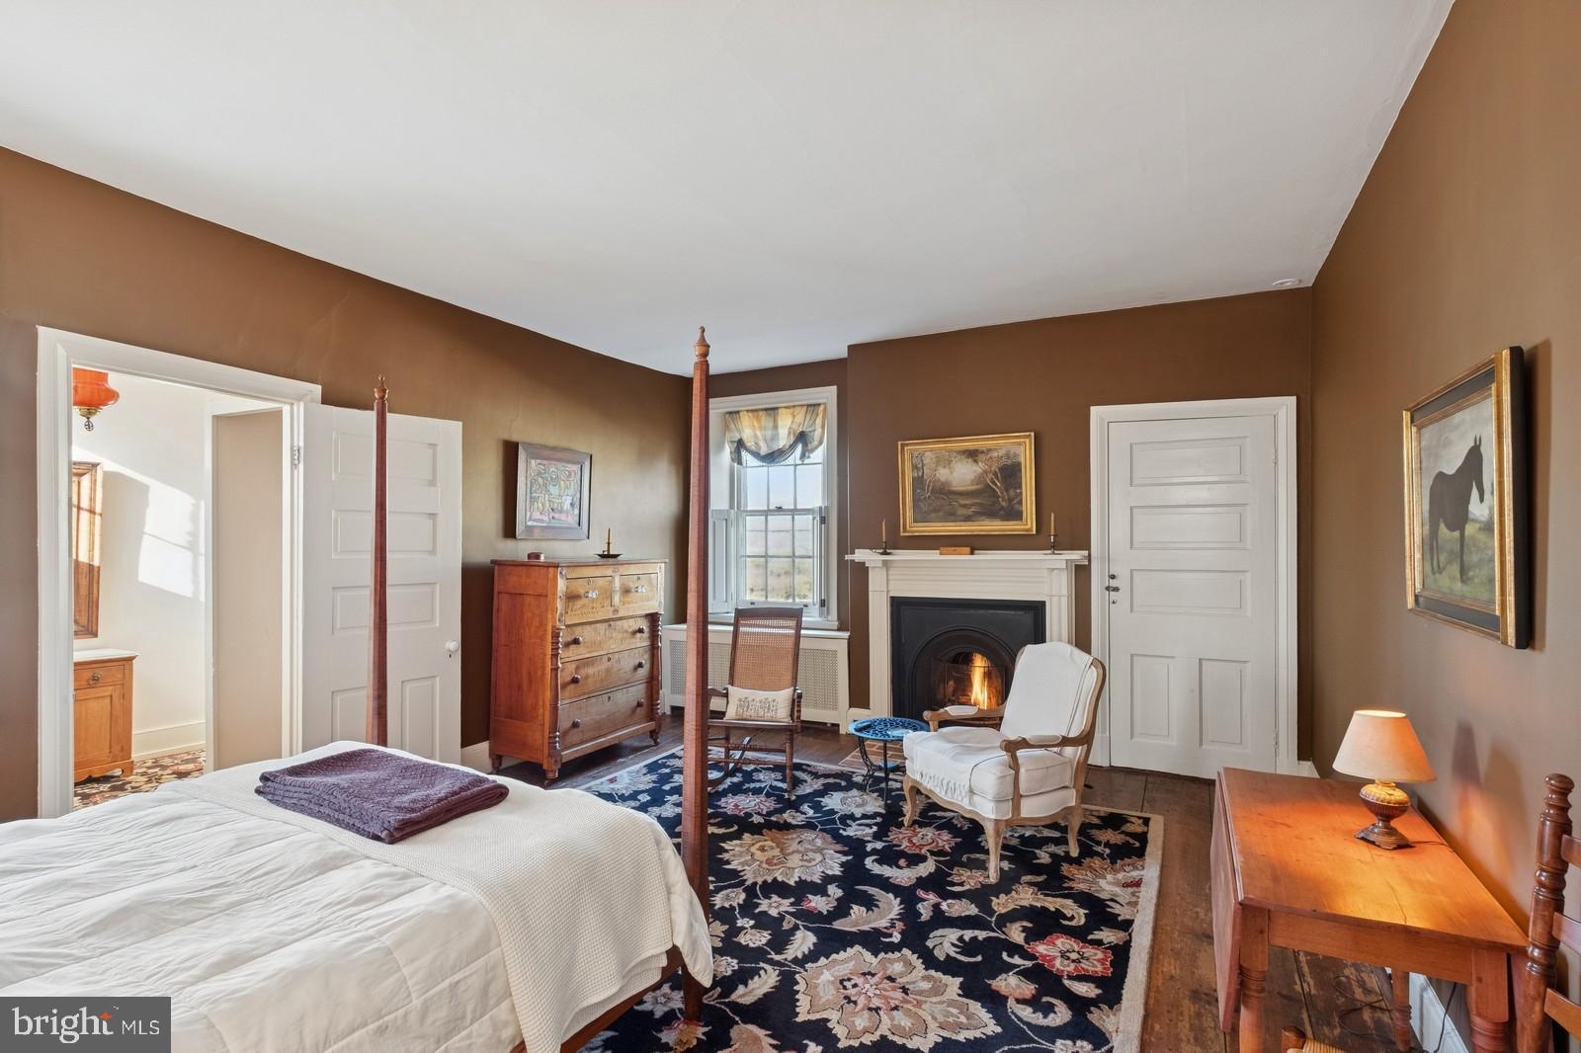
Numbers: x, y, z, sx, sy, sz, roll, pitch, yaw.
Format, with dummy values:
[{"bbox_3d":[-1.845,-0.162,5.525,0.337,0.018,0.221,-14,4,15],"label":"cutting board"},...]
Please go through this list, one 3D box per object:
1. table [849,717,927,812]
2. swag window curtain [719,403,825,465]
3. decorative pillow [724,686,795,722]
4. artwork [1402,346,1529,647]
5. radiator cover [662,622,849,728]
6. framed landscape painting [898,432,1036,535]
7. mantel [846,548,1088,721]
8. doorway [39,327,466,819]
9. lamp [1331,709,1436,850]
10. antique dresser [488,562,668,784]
[{"bbox_3d":[0.514,1.224,3.822,0.410,0.385,0.410,0,-1,0],"label":"table"},{"bbox_3d":[-0.137,-0.706,5.971,0.960,0.470,0.130,-1,-1,28],"label":"swag window curtain"},{"bbox_3d":[-0.165,0.955,4.030,0.390,0.200,0.110,0,-19,4],"label":"decorative pillow"},{"bbox_3d":[1.644,-0.053,1.844,0.045,0.595,0.780,-1,-1,28],"label":"artwork"},{"bbox_3d":[-0.214,1.090,5.651,1.560,0.710,0.410,-1,-1,28],"label":"radiator cover"},{"bbox_3d":[1.121,-0.257,4.817,0.880,0.640,0.050,-1,-1,28],"label":"framed landscape painting"},{"bbox_3d":[1.077,0.790,4.745,1.510,1.270,0.210,-1,-1,28],"label":"mantel"},{"bbox_3d":[-2.215,0.360,3.309,0.270,2.120,1.620,-1,-1,28],"label":"doorway"},{"bbox_3d":[1.279,0.535,1.615,0.180,0.285,0.180,-1,-1,28],"label":"lamp"},{"bbox_3d":[-1.294,0.830,4.650,0.530,1.210,0.980,-1,-1,28],"label":"antique dresser"}]

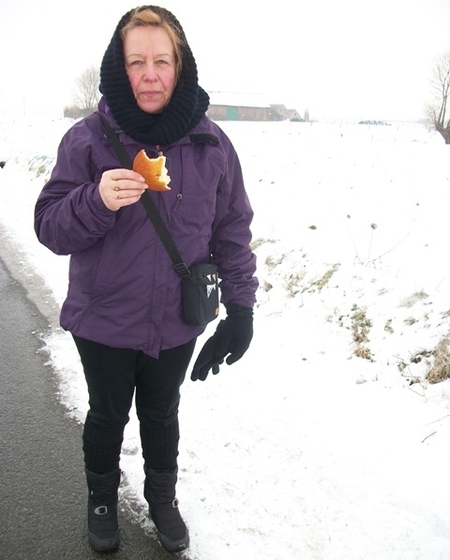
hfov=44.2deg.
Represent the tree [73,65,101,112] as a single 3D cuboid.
[{"bbox_3d":[-18.686,-25.901,75.937,4.388,6.820,4.388,2,17,0],"label":"tree"}]

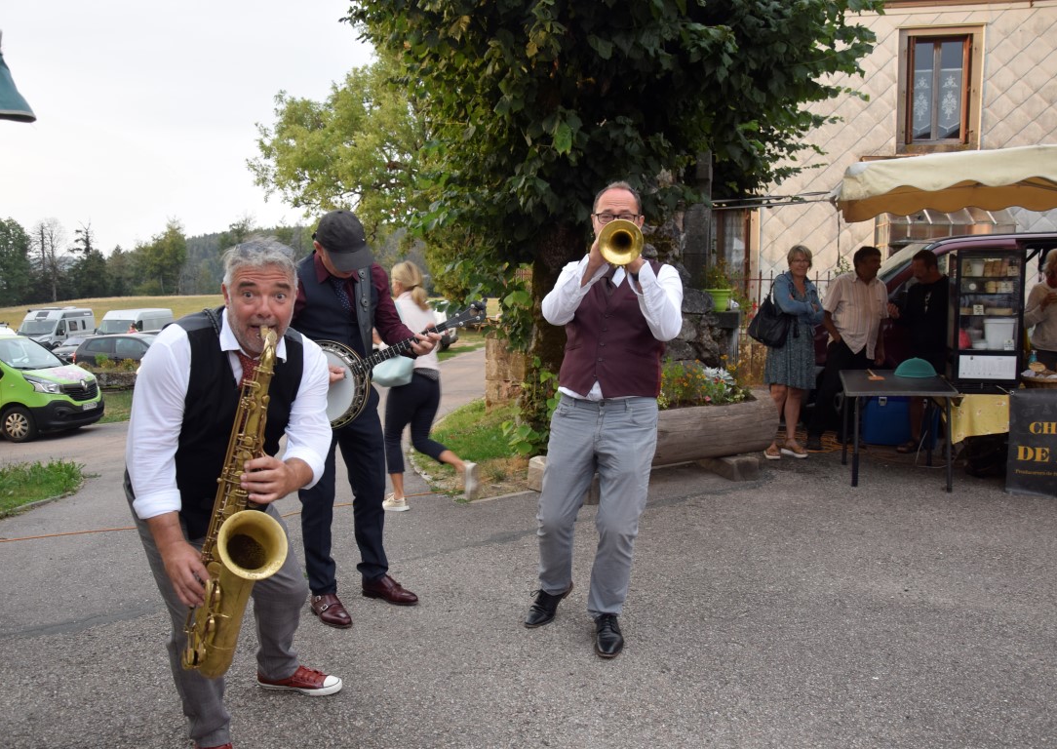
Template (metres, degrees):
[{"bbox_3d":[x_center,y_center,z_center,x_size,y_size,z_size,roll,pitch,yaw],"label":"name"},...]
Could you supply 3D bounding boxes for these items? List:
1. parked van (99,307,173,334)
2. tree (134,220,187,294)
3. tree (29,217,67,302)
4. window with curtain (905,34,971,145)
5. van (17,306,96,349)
[{"bbox_3d":[-22.773,-2.581,49.000,2.080,2.520,5.800,0,4,-9],"label":"parked van"},{"bbox_3d":[-63.361,-20.057,145.000,9.000,14.000,9.000,0,4,0],"label":"tree"},{"bbox_3d":[-82.663,-19.722,145.000,6.200,15.000,6.200,0,4,0],"label":"tree"},{"bbox_3d":[5.938,-4.131,12.200,0.940,1.580,0.160,1,4,10],"label":"window with curtain"},{"bbox_3d":[-28.484,-2.657,51.000,2.100,2.700,5.900,-1,4,-11],"label":"van"}]

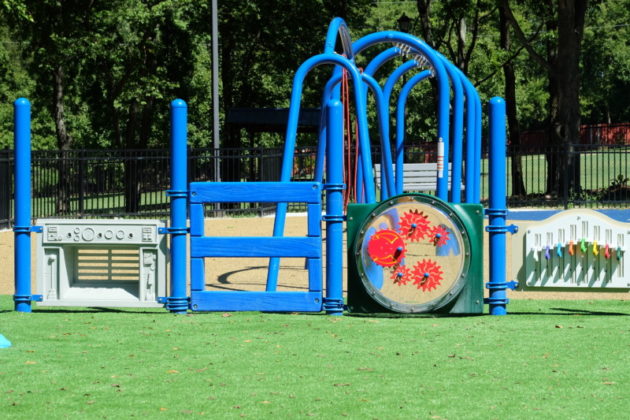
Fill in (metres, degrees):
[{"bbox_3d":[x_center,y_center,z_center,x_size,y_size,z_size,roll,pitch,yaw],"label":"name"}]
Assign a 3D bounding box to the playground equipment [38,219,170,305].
[{"bbox_3d":[-1.645,0.406,17.200,1.000,0.680,0.200,0,2,5],"label":"playground equipment"}]

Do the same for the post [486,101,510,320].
[{"bbox_3d":[1.399,-0.031,17.000,0.140,1.670,0.140,0,2,4],"label":"post"}]

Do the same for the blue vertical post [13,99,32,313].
[{"bbox_3d":[-2.263,-0.037,17.250,0.140,1.660,0.140,0,2,4],"label":"blue vertical post"}]

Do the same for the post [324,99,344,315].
[{"bbox_3d":[0.154,-0.023,17.120,0.140,1.665,0.140,0,2,4],"label":"post"}]

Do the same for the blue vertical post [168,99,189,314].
[{"bbox_3d":[-1.051,-0.027,17.200,0.140,1.660,0.140,0,2,4],"label":"blue vertical post"}]

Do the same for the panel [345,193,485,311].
[{"bbox_3d":[0.775,0.335,17.050,1.040,0.920,0.140,0,2,4],"label":"panel"}]

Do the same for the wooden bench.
[{"bbox_3d":[1.872,-0.387,40.000,1.480,0.880,0.600,0,2,-15],"label":"wooden bench"}]

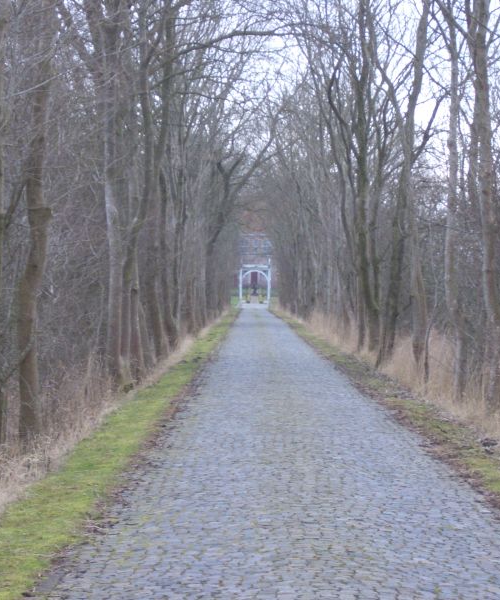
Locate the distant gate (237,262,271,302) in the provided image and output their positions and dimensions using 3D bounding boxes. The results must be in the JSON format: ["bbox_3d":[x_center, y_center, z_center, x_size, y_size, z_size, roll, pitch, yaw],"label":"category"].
[{"bbox_3d":[0.540,-1.714,252.000,3.323,4.362,0.500,0,0,0],"label":"distant gate"}]

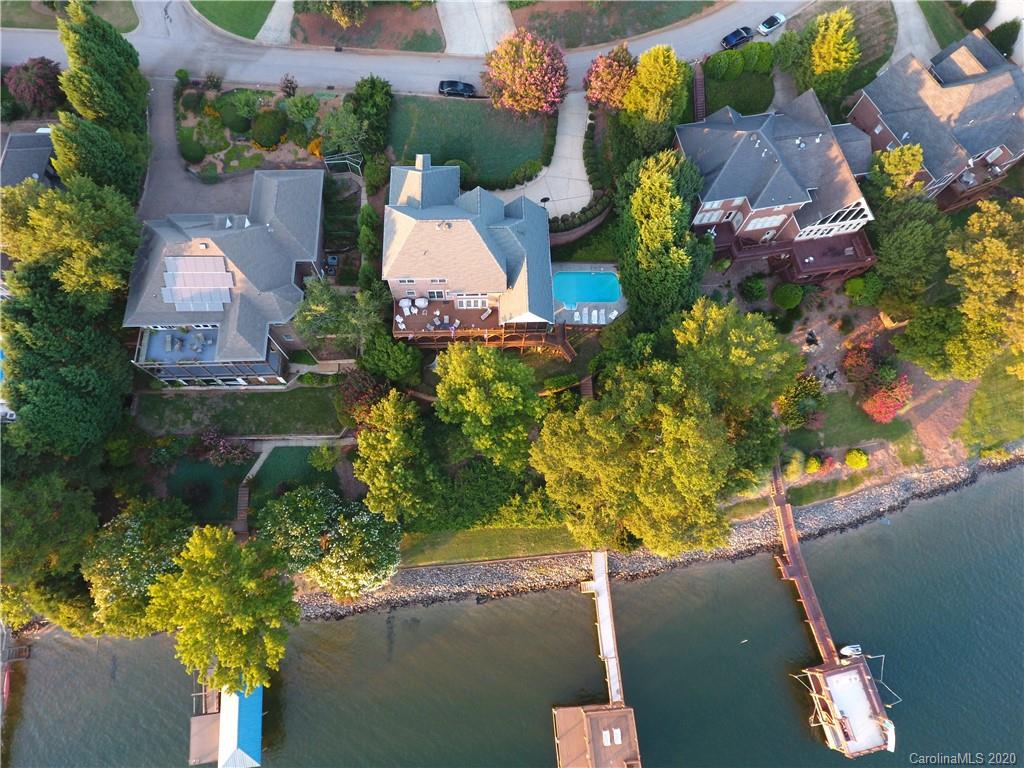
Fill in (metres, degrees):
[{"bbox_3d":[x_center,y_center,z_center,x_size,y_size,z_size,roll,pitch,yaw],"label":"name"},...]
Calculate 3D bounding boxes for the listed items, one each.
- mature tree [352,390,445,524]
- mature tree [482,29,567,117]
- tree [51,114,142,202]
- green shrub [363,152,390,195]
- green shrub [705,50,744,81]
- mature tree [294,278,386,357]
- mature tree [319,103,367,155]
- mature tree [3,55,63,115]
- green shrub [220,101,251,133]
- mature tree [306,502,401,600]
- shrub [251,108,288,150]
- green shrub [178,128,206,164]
[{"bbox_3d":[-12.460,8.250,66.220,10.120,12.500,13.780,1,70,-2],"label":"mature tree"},{"bbox_3d":[1.521,-38.298,74.202,10.200,9.000,10.800,1,69,-2],"label":"mature tree"},{"bbox_3d":[-47.185,-25.915,67.948,7.400,11.500,7.800,0,70,0],"label":"tree"},{"bbox_3d":[-16.930,-26.300,73.970,3.420,4.500,4.860,1,70,-2],"label":"green shrub"},{"bbox_3d":[28.405,-42.581,79.102,5.100,2.800,4.100,1,69,-2],"label":"green shrub"},{"bbox_3d":[-18.737,-6.960,64.783,9.751,7.800,8.846,0,70,0],"label":"mature tree"},{"bbox_3d":[-20.841,-31.408,73.686,5.400,5.500,6.000,1,69,-2],"label":"mature tree"},{"bbox_3d":[-59.313,-36.803,73.701,6.300,6.000,7.200,0,70,0],"label":"mature tree"},{"bbox_3d":[-35.116,-33.862,74.897,3.650,2.900,3.800,1,69,-2],"label":"green shrub"},{"bbox_3d":[-16.229,17.343,61.487,9.464,7.800,9.690,0,70,0],"label":"mature tree"},{"bbox_3d":[-30.262,-31.782,73.883,4.400,3.700,5.000,1,69,-2],"label":"shrub"},{"bbox_3d":[-39.837,-29.543,73.568,3.400,2.500,4.400,0,70,0],"label":"green shrub"}]

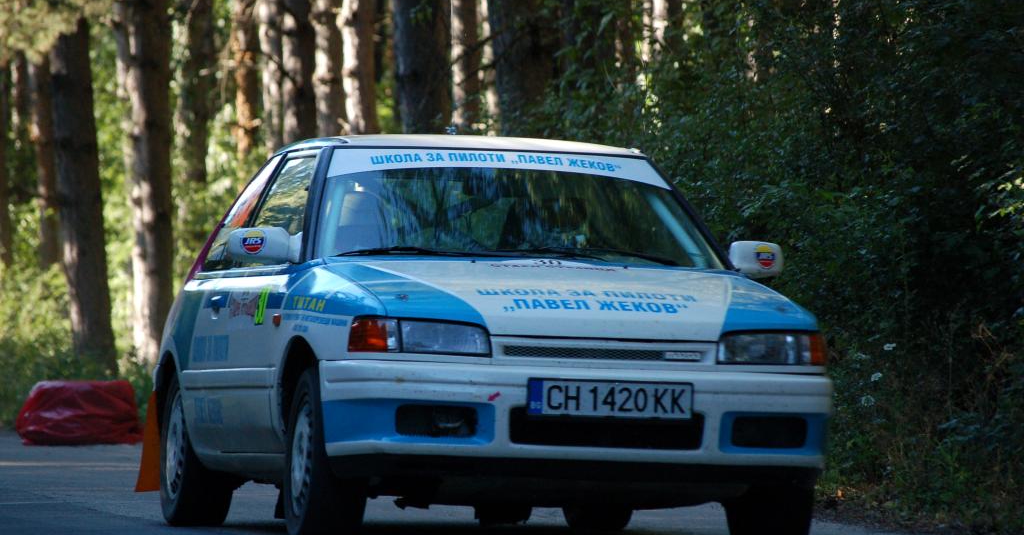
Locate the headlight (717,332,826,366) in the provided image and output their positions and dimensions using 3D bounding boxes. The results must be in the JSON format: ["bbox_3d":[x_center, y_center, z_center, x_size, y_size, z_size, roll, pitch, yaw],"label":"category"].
[{"bbox_3d":[0.808,0.253,20.007,0.410,0.120,0.210,2,-1,-17],"label":"headlight"}]

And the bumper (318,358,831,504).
[{"bbox_3d":[0.252,0.507,19.920,1.640,0.400,0.490,2,-1,-12],"label":"bumper"}]

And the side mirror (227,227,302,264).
[{"bbox_3d":[-0.811,-0.072,20.950,0.250,0.120,0.140,2,-1,-12],"label":"side mirror"}]

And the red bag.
[{"bbox_3d":[-3.330,1.123,49.200,1.000,0.500,0.550,1,-1,-4],"label":"red bag"}]

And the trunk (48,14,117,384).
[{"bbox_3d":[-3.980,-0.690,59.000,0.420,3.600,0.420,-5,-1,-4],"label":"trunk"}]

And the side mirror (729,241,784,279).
[{"bbox_3d":[0.785,-0.023,21.300,0.240,0.120,0.140,2,-1,-12],"label":"side mirror"}]

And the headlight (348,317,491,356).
[{"bbox_3d":[-0.289,0.216,19.764,0.410,0.120,0.210,2,-1,-8],"label":"headlight"}]

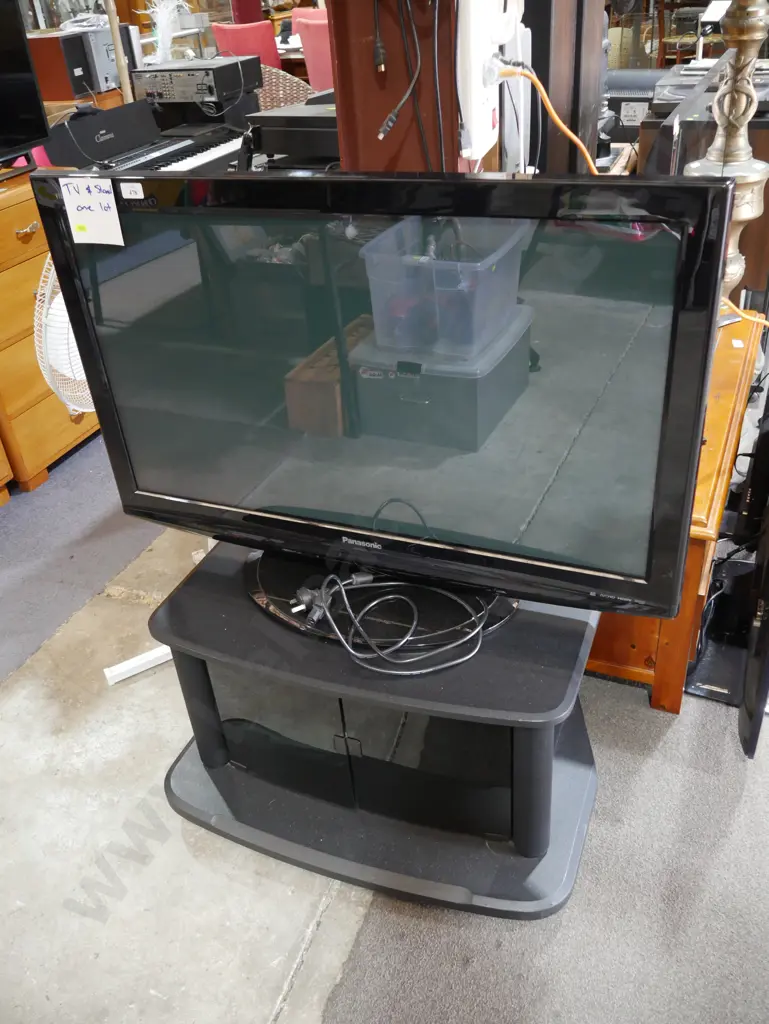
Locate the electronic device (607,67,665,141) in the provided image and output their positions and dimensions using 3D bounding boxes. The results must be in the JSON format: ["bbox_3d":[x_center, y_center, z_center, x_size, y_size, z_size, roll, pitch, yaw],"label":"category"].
[{"bbox_3d":[0.917,-1.390,2.805,0.340,0.210,0.280,20,40,33],"label":"electronic device"}]

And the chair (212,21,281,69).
[{"bbox_3d":[-0.877,-3.236,6.442,0.460,1.020,0.580,9,35,22],"label":"chair"}]

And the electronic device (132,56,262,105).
[{"bbox_3d":[-0.857,-1.997,3.830,0.435,0.140,0.400,9,35,22],"label":"electronic device"}]

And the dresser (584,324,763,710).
[{"bbox_3d":[0.585,-0.088,2.015,0.480,0.460,1.080,9,35,22],"label":"dresser"}]

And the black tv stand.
[{"bbox_3d":[-0.012,0.335,1.502,0.780,0.355,0.540,8,34,20],"label":"black tv stand"}]

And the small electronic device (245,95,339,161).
[{"bbox_3d":[-0.218,-1.369,2.973,0.430,0.135,0.320,18,39,32],"label":"small electronic device"}]

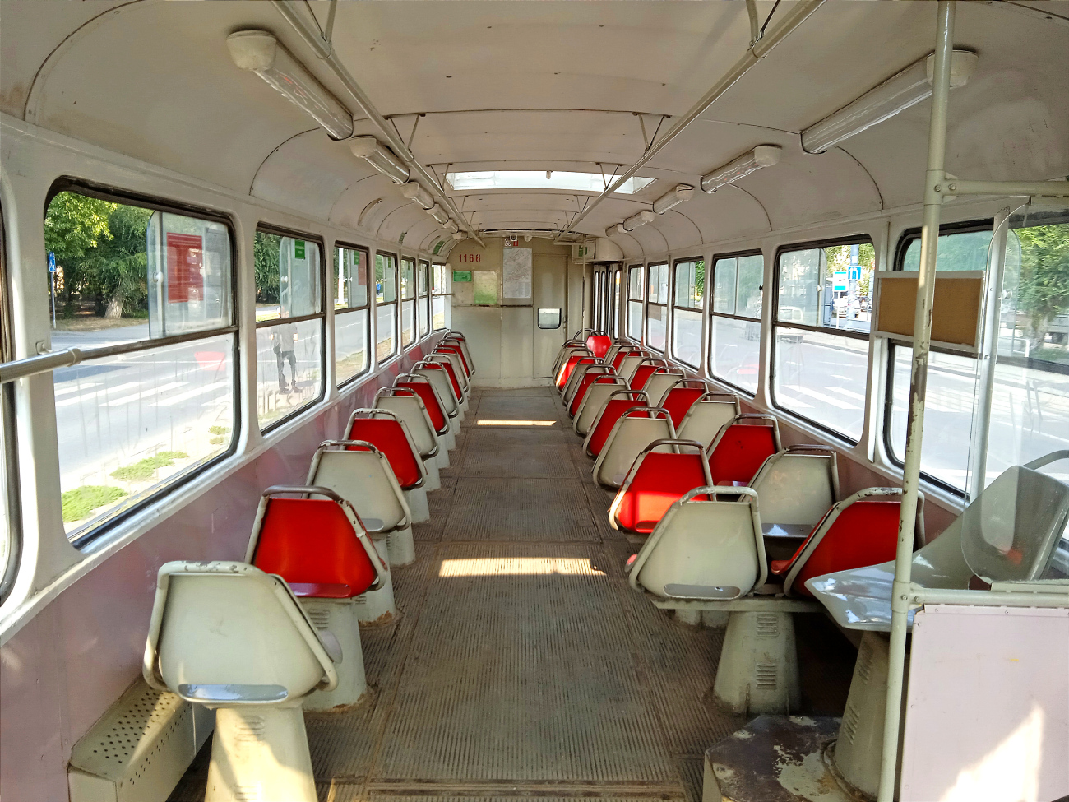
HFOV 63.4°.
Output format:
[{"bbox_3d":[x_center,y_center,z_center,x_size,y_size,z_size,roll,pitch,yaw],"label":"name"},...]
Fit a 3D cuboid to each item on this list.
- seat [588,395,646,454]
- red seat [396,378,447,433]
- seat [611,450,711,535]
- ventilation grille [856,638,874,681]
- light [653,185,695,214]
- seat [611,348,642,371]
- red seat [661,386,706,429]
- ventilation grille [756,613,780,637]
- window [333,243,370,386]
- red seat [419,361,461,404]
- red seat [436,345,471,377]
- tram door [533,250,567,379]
[{"bbox_3d":[0.517,0.136,4.979,0.420,0.410,0.520,1,8,-2],"label":"seat"},{"bbox_3d":[-0.794,0.010,5.965,0.440,0.450,0.530,1,8,-2],"label":"red seat"},{"bbox_3d":[0.558,0.377,3.956,0.440,0.400,0.460,1,8,-1],"label":"seat"},{"bbox_3d":[0.845,0.663,2.213,0.015,0.080,0.065,1,8,-2],"label":"ventilation grille"},{"bbox_3d":[0.899,-1.294,5.630,0.125,0.090,1.120,1,8,-2],"label":"light"},{"bbox_3d":[0.970,-0.378,9.463,0.440,0.400,0.460,1,8,-1],"label":"seat"},{"bbox_3d":[1.035,0.043,5.984,0.440,0.450,0.530,1,8,-2],"label":"red seat"},{"bbox_3d":[0.858,0.825,3.190,0.078,0.085,0.015,1,1,-1],"label":"ventilation grille"},{"bbox_3d":[-1.154,-0.558,5.463,0.045,0.855,1.250,1,8,-2],"label":"window"},{"bbox_3d":[-0.820,-0.198,7.468,0.440,0.450,0.530,1,8,-2],"label":"red seat"},{"bbox_3d":[-0.914,-0.434,9.636,0.440,0.400,0.460,1,8,-1],"label":"red seat"},{"bbox_3d":[0.225,-1.141,11.696,0.514,1.657,0.050,-4,9,-31],"label":"tram door"}]

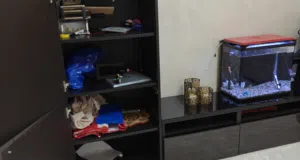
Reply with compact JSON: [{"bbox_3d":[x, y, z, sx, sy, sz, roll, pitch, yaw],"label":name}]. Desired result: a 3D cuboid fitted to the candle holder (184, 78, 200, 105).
[{"bbox_3d":[0.327,0.088,2.064,0.120,0.176,0.120,-2,16,1],"label":"candle holder"}]

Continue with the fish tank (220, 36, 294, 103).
[{"bbox_3d":[0.864,-0.103,2.174,0.460,0.435,0.285,-6,16,-13],"label":"fish tank"}]

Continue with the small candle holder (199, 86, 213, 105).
[{"bbox_3d":[0.434,0.118,2.055,0.097,0.115,0.097,-2,16,1],"label":"small candle holder"}]

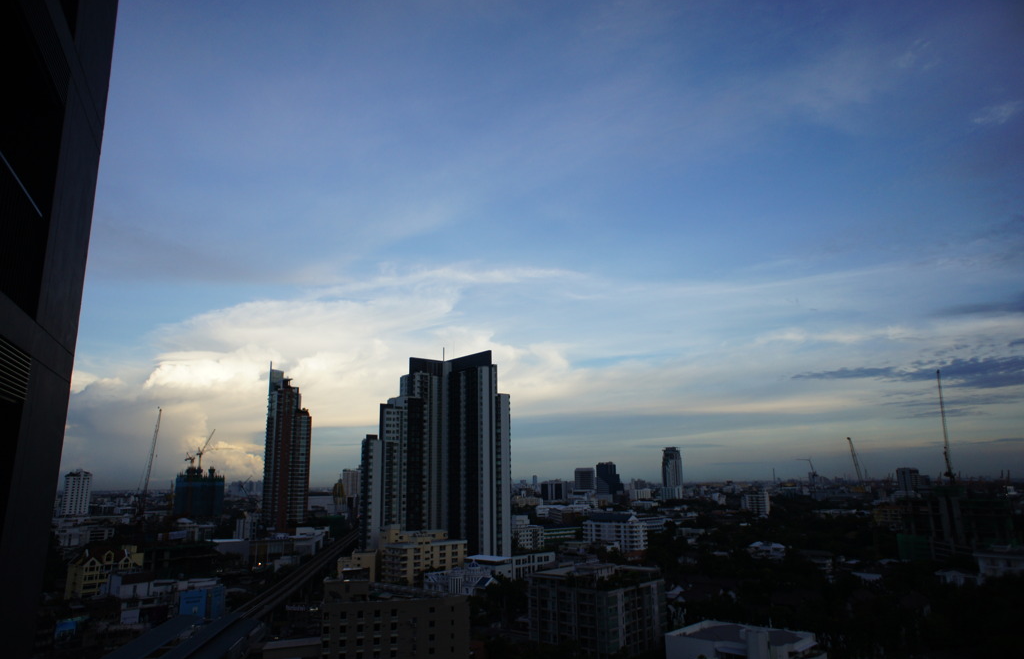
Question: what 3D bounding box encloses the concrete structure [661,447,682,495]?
[{"bbox_3d":[297.460,267.630,1271.250,30.000,97.000,28.000,-2,-13,5],"label":"concrete structure"}]

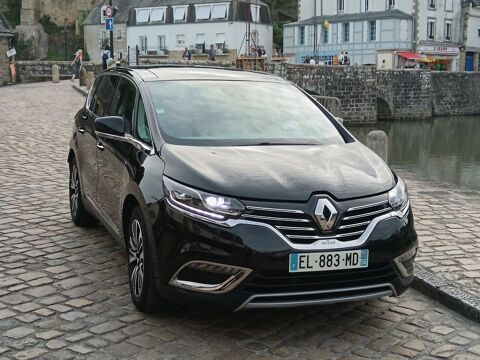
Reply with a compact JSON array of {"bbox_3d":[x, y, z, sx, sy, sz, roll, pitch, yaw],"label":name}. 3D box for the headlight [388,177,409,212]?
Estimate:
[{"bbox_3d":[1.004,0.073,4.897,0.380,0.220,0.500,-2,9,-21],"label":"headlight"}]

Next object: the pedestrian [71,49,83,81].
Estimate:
[{"bbox_3d":[-8.054,-5.633,37.000,0.550,1.650,0.550,5,9,30],"label":"pedestrian"}]

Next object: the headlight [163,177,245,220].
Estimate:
[{"bbox_3d":[-0.231,0.103,4.433,0.400,0.220,0.520,-2,9,-21],"label":"headlight"}]

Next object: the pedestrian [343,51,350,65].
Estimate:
[{"bbox_3d":[8.145,-8.906,57.000,0.500,1.720,0.350,1,7,0],"label":"pedestrian"}]

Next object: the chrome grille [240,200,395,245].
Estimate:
[{"bbox_3d":[0.492,0.248,4.395,1.000,0.260,0.160,-2,9,-21],"label":"chrome grille"}]

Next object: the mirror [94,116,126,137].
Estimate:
[{"bbox_3d":[-0.962,-0.403,5.505,0.220,0.155,0.130,-2,9,-21],"label":"mirror"}]

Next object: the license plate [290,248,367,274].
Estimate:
[{"bbox_3d":[0.517,0.468,4.346,0.520,0.110,0.015,-2,9,-21],"label":"license plate"}]

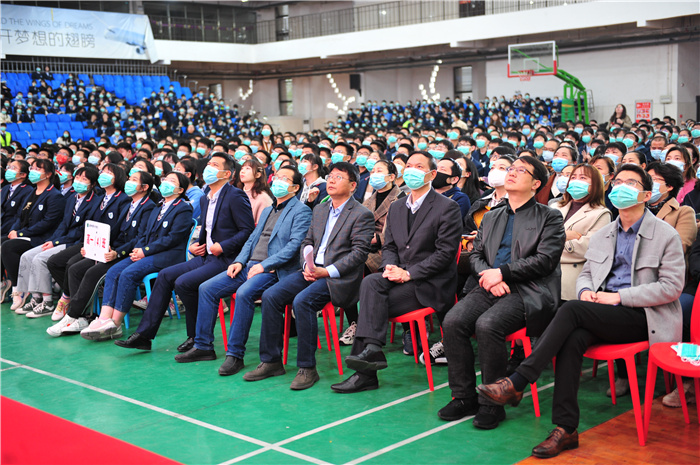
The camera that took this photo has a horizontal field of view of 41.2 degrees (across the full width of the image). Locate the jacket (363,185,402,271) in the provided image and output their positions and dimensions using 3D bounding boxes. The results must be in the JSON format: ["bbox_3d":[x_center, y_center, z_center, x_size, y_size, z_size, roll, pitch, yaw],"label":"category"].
[{"bbox_3d":[0.221,-0.050,6.930,0.470,0.620,0.450,4,9,44],"label":"jacket"}]

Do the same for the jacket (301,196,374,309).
[{"bbox_3d":[-0.080,0.127,5.930,0.480,0.670,0.410,4,4,41],"label":"jacket"}]

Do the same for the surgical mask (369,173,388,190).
[{"bbox_3d":[0.203,-0.364,6.649,0.145,0.120,0.100,5,-3,44],"label":"surgical mask"}]

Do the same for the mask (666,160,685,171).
[{"bbox_3d":[2.534,-0.511,7.250,0.135,0.125,0.085,4,4,44],"label":"mask"}]

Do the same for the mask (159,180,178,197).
[{"bbox_3d":[-1.359,-0.326,6.954,0.135,0.125,0.085,3,-4,36],"label":"mask"}]

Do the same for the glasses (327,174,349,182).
[{"bbox_3d":[-0.073,-0.341,5.887,0.140,0.045,0.135,4,-5,44],"label":"glasses"}]

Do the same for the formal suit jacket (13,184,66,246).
[{"bbox_3d":[-2.825,-0.115,8.483,0.460,0.580,0.470,5,9,44],"label":"formal suit jacket"}]

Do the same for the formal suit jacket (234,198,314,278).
[{"bbox_3d":[-0.496,0.061,6.238,0.520,0.610,0.460,5,9,44],"label":"formal suit jacket"}]

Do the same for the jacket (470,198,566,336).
[{"bbox_3d":[0.905,0.172,4.936,0.520,0.690,0.460,4,9,44],"label":"jacket"}]

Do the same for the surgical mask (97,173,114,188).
[{"bbox_3d":[-2.038,-0.433,7.769,0.140,0.120,0.085,2,-9,31],"label":"surgical mask"}]

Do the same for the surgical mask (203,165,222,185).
[{"bbox_3d":[-0.973,-0.408,6.595,0.090,0.135,0.135,9,-3,-44],"label":"surgical mask"}]

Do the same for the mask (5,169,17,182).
[{"bbox_3d":[-3.279,-0.551,9.010,0.140,0.120,0.085,2,-7,33],"label":"mask"}]

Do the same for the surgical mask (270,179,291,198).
[{"bbox_3d":[-0.436,-0.278,6.021,0.150,0.125,0.100,5,-1,44],"label":"surgical mask"}]

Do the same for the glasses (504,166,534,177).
[{"bbox_3d":[0.885,-0.304,4.809,0.140,0.045,0.140,5,-11,46],"label":"glasses"}]

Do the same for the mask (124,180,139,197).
[{"bbox_3d":[-1.690,-0.341,7.226,0.140,0.115,0.100,5,-3,44],"label":"mask"}]

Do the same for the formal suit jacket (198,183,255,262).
[{"bbox_3d":[-0.883,-0.057,6.663,0.450,0.630,0.380,4,6,42],"label":"formal suit jacket"}]

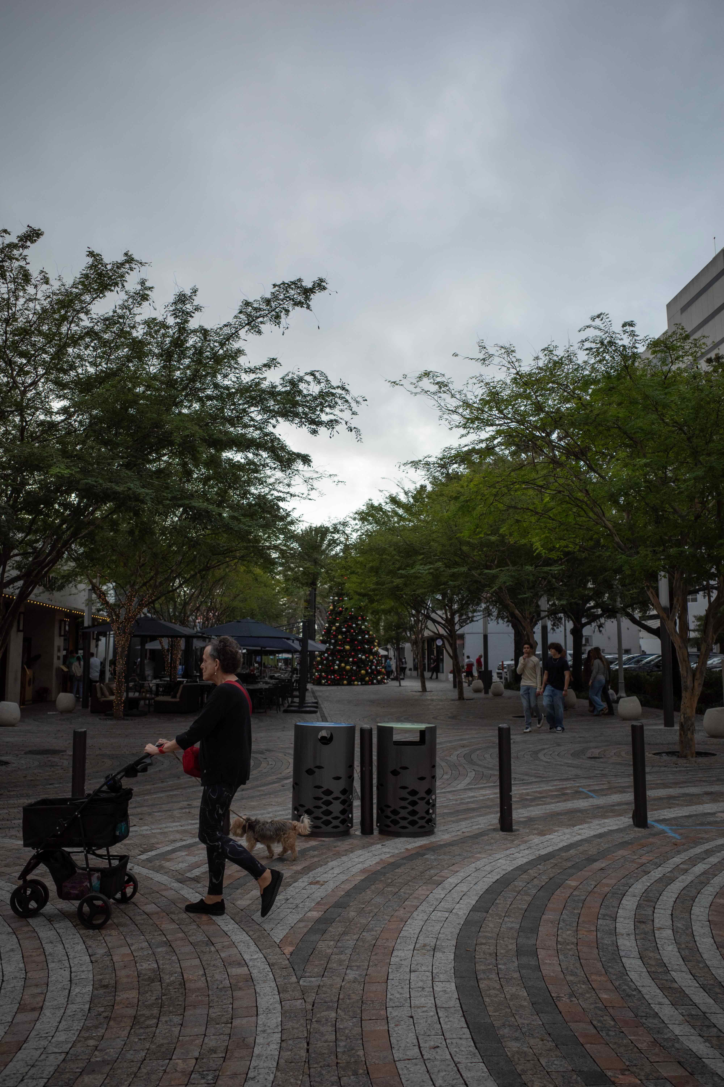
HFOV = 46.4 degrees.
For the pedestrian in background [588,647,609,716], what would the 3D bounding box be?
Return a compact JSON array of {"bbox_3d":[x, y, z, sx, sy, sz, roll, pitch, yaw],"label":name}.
[{"bbox_3d":[6.128,3.604,21.981,0.500,1.660,0.450,-6,-10,38],"label":"pedestrian in background"}]

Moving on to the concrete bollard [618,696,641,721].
[{"bbox_3d":[6.572,4.027,20.791,0.585,0.560,0.585,0,-8,0],"label":"concrete bollard"}]

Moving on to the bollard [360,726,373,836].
[{"bbox_3d":[0.037,2.028,7.293,0.105,0.900,0.105,0,-8,0],"label":"bollard"}]

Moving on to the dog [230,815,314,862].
[{"bbox_3d":[-0.682,2.197,6.360,0.600,0.315,0.200,-1,-8,3],"label":"dog"}]

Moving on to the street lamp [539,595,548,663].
[{"bbox_3d":[5.945,2.791,27.601,0.185,4.900,0.185,0,-8,-4],"label":"street lamp"}]

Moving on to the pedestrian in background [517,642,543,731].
[{"bbox_3d":[3.431,2.942,17.339,0.490,1.760,0.480,-2,-8,11],"label":"pedestrian in background"}]

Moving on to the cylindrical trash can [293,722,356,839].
[{"bbox_3d":[-0.328,2.026,7.341,0.515,0.920,0.515,1,-8,0],"label":"cylindrical trash can"}]

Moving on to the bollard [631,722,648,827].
[{"bbox_3d":[2.499,2.068,7.627,0.112,0.912,0.112,0,-8,0],"label":"bollard"}]

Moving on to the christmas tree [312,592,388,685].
[{"bbox_3d":[-0.691,5.241,48.516,4.200,5.700,4.200,0,-8,0],"label":"christmas tree"}]

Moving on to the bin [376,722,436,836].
[{"bbox_3d":[0.381,2.022,7.340,0.515,0.920,0.515,0,-8,0],"label":"bin"}]

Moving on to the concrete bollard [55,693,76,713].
[{"bbox_3d":[-8.745,4.700,24.989,0.575,0.555,0.575,0,-8,0],"label":"concrete bollard"}]

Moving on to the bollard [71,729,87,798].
[{"bbox_3d":[-2.374,2.022,7.107,0.112,0.912,0.112,0,-8,0],"label":"bollard"}]

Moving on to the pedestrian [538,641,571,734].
[{"bbox_3d":[3.970,2.922,17.436,0.600,1.790,0.380,-3,-8,16],"label":"pedestrian"}]

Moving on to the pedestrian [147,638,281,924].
[{"bbox_3d":[-0.878,1.380,5.138,0.800,1.645,0.500,0,-8,0],"label":"pedestrian"}]

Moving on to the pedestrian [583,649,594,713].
[{"bbox_3d":[6.058,3.639,22.541,0.460,1.660,0.360,2,-8,-14],"label":"pedestrian"}]

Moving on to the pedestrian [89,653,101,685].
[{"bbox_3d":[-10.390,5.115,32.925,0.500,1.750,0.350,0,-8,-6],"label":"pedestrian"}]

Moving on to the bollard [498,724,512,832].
[{"bbox_3d":[1.260,2.053,7.470,0.112,0.912,0.112,0,-8,0],"label":"bollard"}]

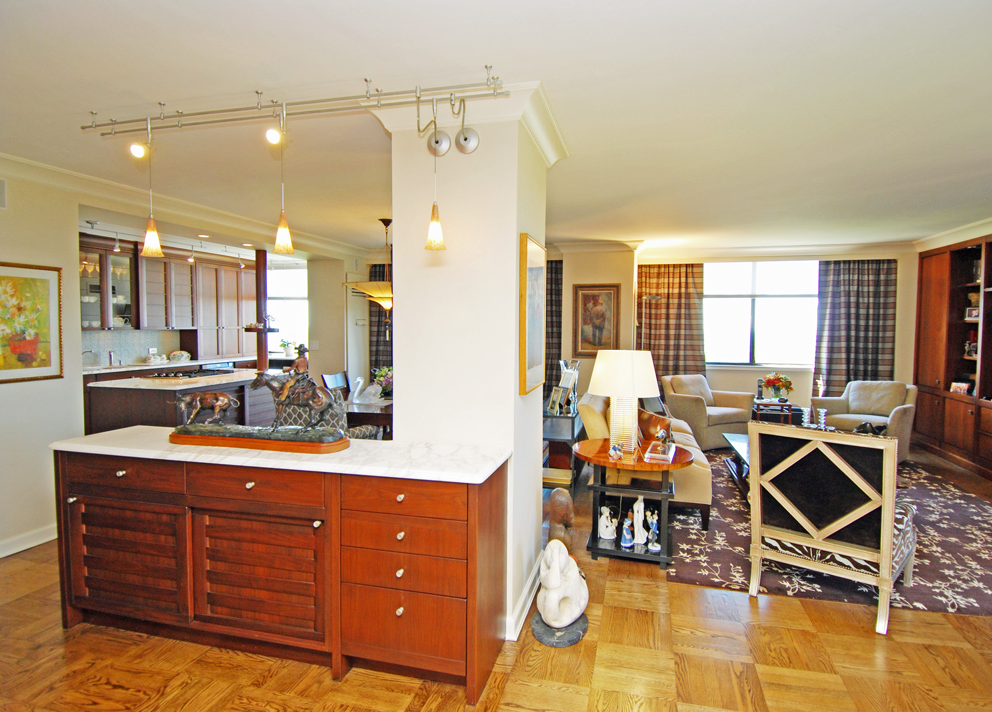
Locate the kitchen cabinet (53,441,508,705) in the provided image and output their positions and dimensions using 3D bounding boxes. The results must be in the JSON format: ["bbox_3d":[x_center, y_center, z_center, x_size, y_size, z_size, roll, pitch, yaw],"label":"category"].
[{"bbox_3d":[-0.999,0.857,2.449,2.070,0.884,0.485,1,4,15],"label":"kitchen cabinet"}]

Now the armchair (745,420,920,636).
[{"bbox_3d":[1.821,0.811,2.894,0.650,0.960,0.710,3,4,41],"label":"armchair"}]

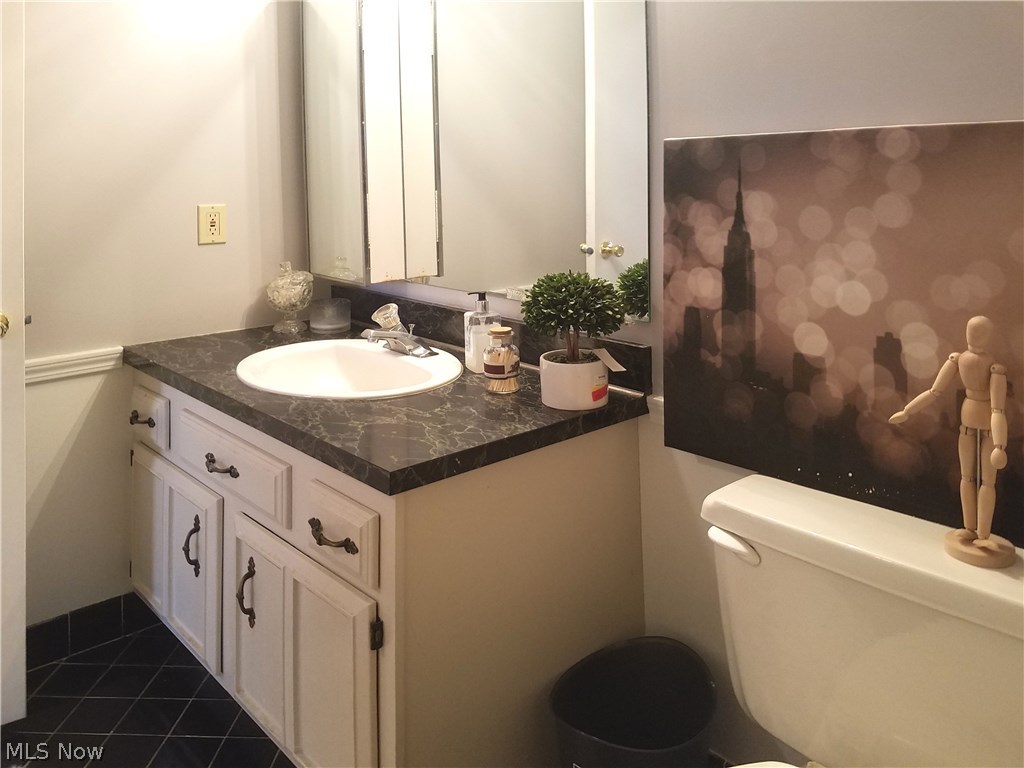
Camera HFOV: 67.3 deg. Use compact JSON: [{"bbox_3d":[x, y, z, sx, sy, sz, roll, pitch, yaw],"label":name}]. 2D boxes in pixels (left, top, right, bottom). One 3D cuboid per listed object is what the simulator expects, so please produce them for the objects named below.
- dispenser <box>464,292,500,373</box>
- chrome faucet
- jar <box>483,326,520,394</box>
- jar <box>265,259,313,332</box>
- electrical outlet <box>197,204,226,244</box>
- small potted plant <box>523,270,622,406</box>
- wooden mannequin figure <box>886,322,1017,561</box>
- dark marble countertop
[{"bbox_3d":[-0.068,-0.122,1.782,0.074,0.188,0.070,-6,16,-23],"label":"dispenser"},{"bbox_3d":[-0.298,-0.133,1.892,0.165,0.122,0.160,-13,20,-41],"label":"chrome faucet"},{"bbox_3d":[-0.021,-0.049,1.607,0.075,0.129,0.075,0,15,0],"label":"jar"},{"bbox_3d":[-0.645,-0.254,2.243,0.134,0.203,0.134,0,15,0],"label":"jar"},{"bbox_3d":[-0.818,-0.435,2.105,0.074,0.112,0.009,-13,20,-41],"label":"electrical outlet"},{"bbox_3d":[0.117,-0.091,1.512,0.200,0.258,0.200,0,15,0],"label":"small potted plant"},{"bbox_3d":[0.639,0.081,1.106,0.100,0.325,0.165,-9,17,-31],"label":"wooden mannequin figure"},{"bbox_3d":[-0.373,-0.017,1.808,0.632,0.037,1.228,-13,20,-41],"label":"dark marble countertop"}]

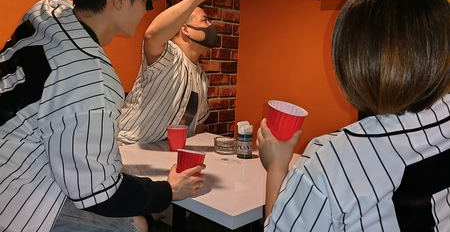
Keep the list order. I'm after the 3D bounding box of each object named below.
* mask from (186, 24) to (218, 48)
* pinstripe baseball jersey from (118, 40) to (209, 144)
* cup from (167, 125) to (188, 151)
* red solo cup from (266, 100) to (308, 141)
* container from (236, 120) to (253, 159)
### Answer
[{"bbox_3d":[-0.102,-0.367,1.840,0.130,0.115,0.140,-15,7,3],"label":"mask"},{"bbox_3d":[-0.288,-0.119,1.930,0.340,0.530,0.440,20,11,27],"label":"pinstripe baseball jersey"},{"bbox_3d":[-0.235,0.113,1.957,0.100,0.120,0.100,1,9,-6],"label":"cup"},{"bbox_3d":[0.135,0.038,0.931,0.098,0.120,0.098,13,16,8],"label":"red solo cup"},{"bbox_3d":[0.100,0.112,1.909,0.075,0.164,0.075,3,9,3],"label":"container"}]

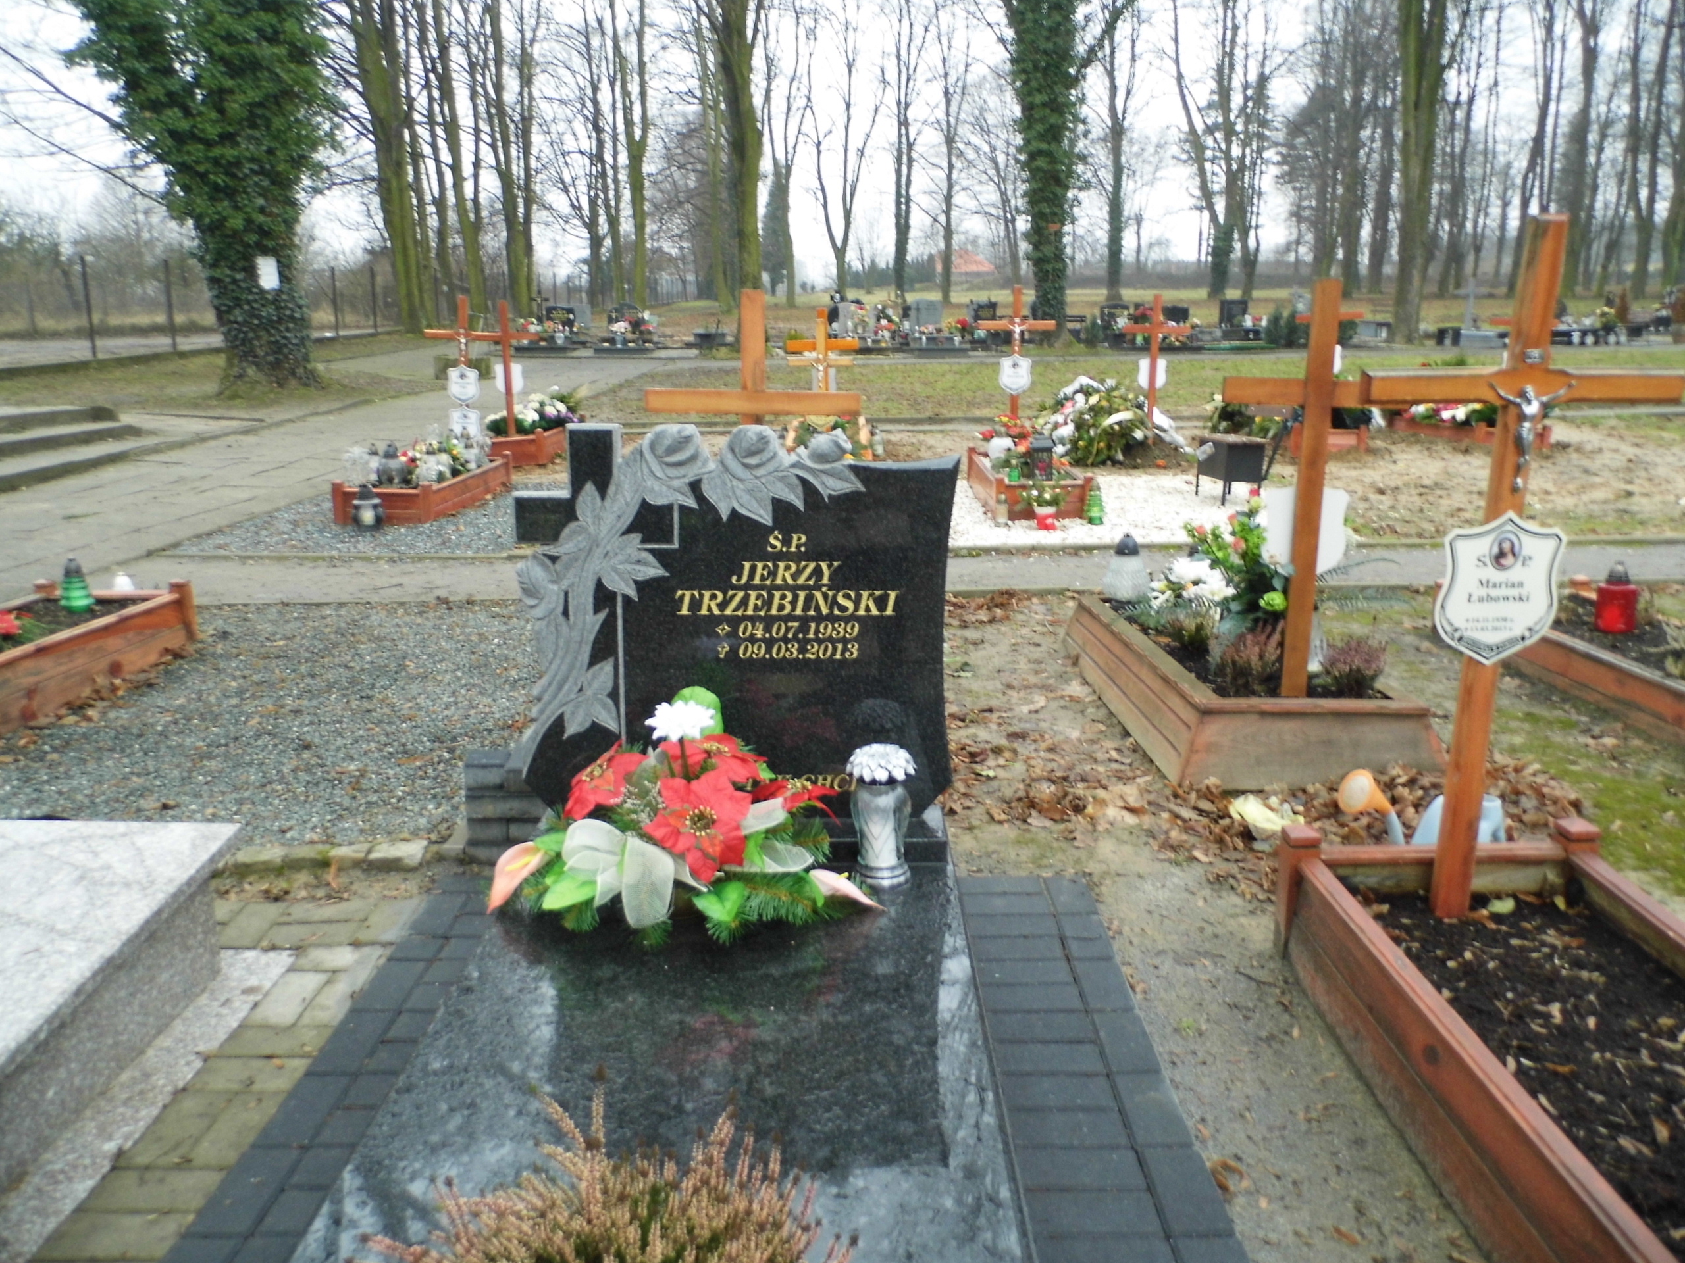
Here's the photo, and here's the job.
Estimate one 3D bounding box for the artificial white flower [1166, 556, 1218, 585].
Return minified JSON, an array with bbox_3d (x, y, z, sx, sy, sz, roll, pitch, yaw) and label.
[{"bbox_3d":[1.358,-0.241,4.729,0.175,0.114,0.150,0,14,0],"label":"artificial white flower"}]

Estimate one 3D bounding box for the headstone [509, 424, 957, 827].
[{"bbox_3d":[-0.237,-0.006,2.734,0.950,0.908,0.110,0,12,0],"label":"headstone"}]

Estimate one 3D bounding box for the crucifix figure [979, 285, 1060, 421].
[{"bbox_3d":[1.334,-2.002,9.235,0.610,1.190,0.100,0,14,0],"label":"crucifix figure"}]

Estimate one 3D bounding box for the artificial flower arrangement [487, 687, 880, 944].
[{"bbox_3d":[-0.314,0.356,2.492,0.755,0.420,0.400,-1,14,1],"label":"artificial flower arrangement"}]

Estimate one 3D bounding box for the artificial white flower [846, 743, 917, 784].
[{"bbox_3d":[0.083,0.279,2.608,0.140,0.065,0.140,0,14,0],"label":"artificial white flower"}]

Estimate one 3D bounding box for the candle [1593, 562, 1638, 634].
[{"bbox_3d":[2.862,-0.129,4.500,0.135,0.262,0.135,-1,14,1],"label":"candle"}]

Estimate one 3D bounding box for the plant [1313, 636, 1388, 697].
[{"bbox_3d":[1.647,0.103,3.938,0.220,0.180,0.200,0,14,0],"label":"plant"}]

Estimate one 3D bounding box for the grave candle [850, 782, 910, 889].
[{"bbox_3d":[0.083,0.431,2.595,0.118,0.224,0.118,-1,14,1],"label":"grave candle"}]

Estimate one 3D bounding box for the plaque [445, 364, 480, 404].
[{"bbox_3d":[-2.830,-1.851,9.100,0.245,0.295,0.020,-1,14,1],"label":"plaque"}]

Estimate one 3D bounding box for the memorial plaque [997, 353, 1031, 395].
[{"bbox_3d":[1.308,-1.946,9.197,0.255,0.300,0.025,0,14,0],"label":"memorial plaque"}]

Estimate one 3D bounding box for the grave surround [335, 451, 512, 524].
[{"bbox_3d":[-2.933,-1.027,8.647,0.660,0.280,1.650,0,14,4],"label":"grave surround"}]

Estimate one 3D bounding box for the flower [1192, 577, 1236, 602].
[{"bbox_3d":[1.327,-0.151,4.350,0.145,0.085,0.130,-1,14,1],"label":"flower"}]

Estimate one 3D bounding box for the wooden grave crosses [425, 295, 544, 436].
[{"bbox_3d":[-2.850,-2.070,9.800,0.620,1.220,1.200,0,15,0],"label":"wooden grave crosses"}]

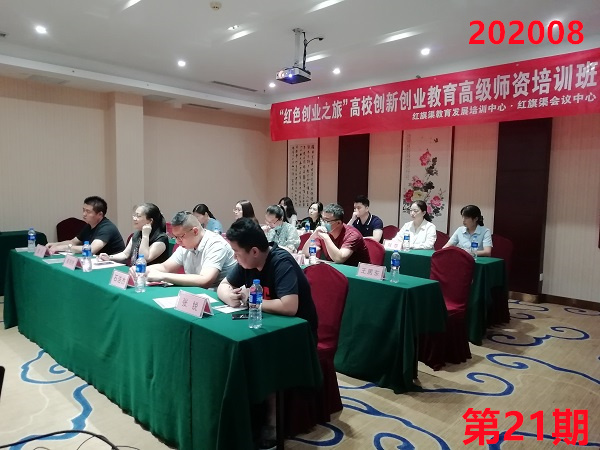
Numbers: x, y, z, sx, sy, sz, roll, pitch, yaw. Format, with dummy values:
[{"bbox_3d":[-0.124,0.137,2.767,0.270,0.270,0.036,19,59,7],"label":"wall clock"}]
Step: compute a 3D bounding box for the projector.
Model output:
[{"bbox_3d":[-0.059,-1.642,4.960,0.305,0.090,0.260,6,7,44],"label":"projector"}]

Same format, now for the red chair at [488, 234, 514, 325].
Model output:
[{"bbox_3d":[2.006,0.600,4.977,0.470,0.950,0.570,6,7,44],"label":"red chair"}]

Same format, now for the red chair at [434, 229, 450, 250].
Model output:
[{"bbox_3d":[1.524,0.548,5.439,0.470,0.950,0.570,6,7,44],"label":"red chair"}]

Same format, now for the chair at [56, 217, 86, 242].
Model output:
[{"bbox_3d":[-3.022,0.386,6.064,0.560,0.950,0.470,6,7,44],"label":"chair"}]

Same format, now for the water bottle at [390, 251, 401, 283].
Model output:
[{"bbox_3d":[0.709,0.304,3.305,0.066,0.230,0.066,6,7,44],"label":"water bottle"}]

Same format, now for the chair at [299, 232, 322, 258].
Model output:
[{"bbox_3d":[-0.118,0.543,4.933,0.453,0.916,0.532,6,7,44],"label":"chair"}]

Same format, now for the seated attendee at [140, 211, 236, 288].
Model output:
[{"bbox_3d":[-0.789,0.510,3.285,0.552,1.241,0.788,6,7,44],"label":"seated attendee"}]

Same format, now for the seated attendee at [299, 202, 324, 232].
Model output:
[{"bbox_3d":[0.193,0.260,6.444,0.473,1.231,0.690,6,7,44],"label":"seated attendee"}]

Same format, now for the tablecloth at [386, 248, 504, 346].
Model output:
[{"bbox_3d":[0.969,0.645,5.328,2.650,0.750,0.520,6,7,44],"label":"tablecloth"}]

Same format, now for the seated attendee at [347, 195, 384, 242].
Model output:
[{"bbox_3d":[0.797,0.288,5.861,0.510,1.360,0.720,6,7,44],"label":"seated attendee"}]

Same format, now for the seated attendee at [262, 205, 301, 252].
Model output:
[{"bbox_3d":[-0.274,0.400,4.842,0.492,1.212,0.739,6,7,44],"label":"seated attendee"}]

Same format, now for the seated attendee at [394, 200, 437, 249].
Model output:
[{"bbox_3d":[1.351,0.360,5.265,0.492,1.280,0.709,6,7,44],"label":"seated attendee"}]

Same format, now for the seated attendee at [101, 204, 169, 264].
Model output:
[{"bbox_3d":[-1.425,0.436,3.942,0.512,1.251,0.768,6,7,44],"label":"seated attendee"}]

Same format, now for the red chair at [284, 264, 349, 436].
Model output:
[{"bbox_3d":[-0.010,0.736,2.883,0.470,0.950,0.560,6,7,44],"label":"red chair"}]

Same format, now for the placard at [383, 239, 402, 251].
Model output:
[{"bbox_3d":[1.050,0.223,5.040,0.207,0.102,0.084,6,7,44],"label":"placard"}]

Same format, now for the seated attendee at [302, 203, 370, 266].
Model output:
[{"bbox_3d":[0.333,0.438,4.252,0.552,1.261,0.768,6,7,44],"label":"seated attendee"}]

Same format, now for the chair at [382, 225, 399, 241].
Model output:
[{"bbox_3d":[1.039,0.496,5.905,0.470,0.950,0.570,6,7,44],"label":"chair"}]

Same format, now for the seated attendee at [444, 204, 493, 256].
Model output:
[{"bbox_3d":[1.774,0.430,4.912,0.490,1.290,0.720,6,7,44],"label":"seated attendee"}]

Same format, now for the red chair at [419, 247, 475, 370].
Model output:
[{"bbox_3d":[1.171,0.678,3.868,0.470,0.950,0.560,6,7,44],"label":"red chair"}]

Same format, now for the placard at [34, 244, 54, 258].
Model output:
[{"bbox_3d":[-2.370,0.238,4.178,0.220,0.104,0.100,6,7,44],"label":"placard"}]

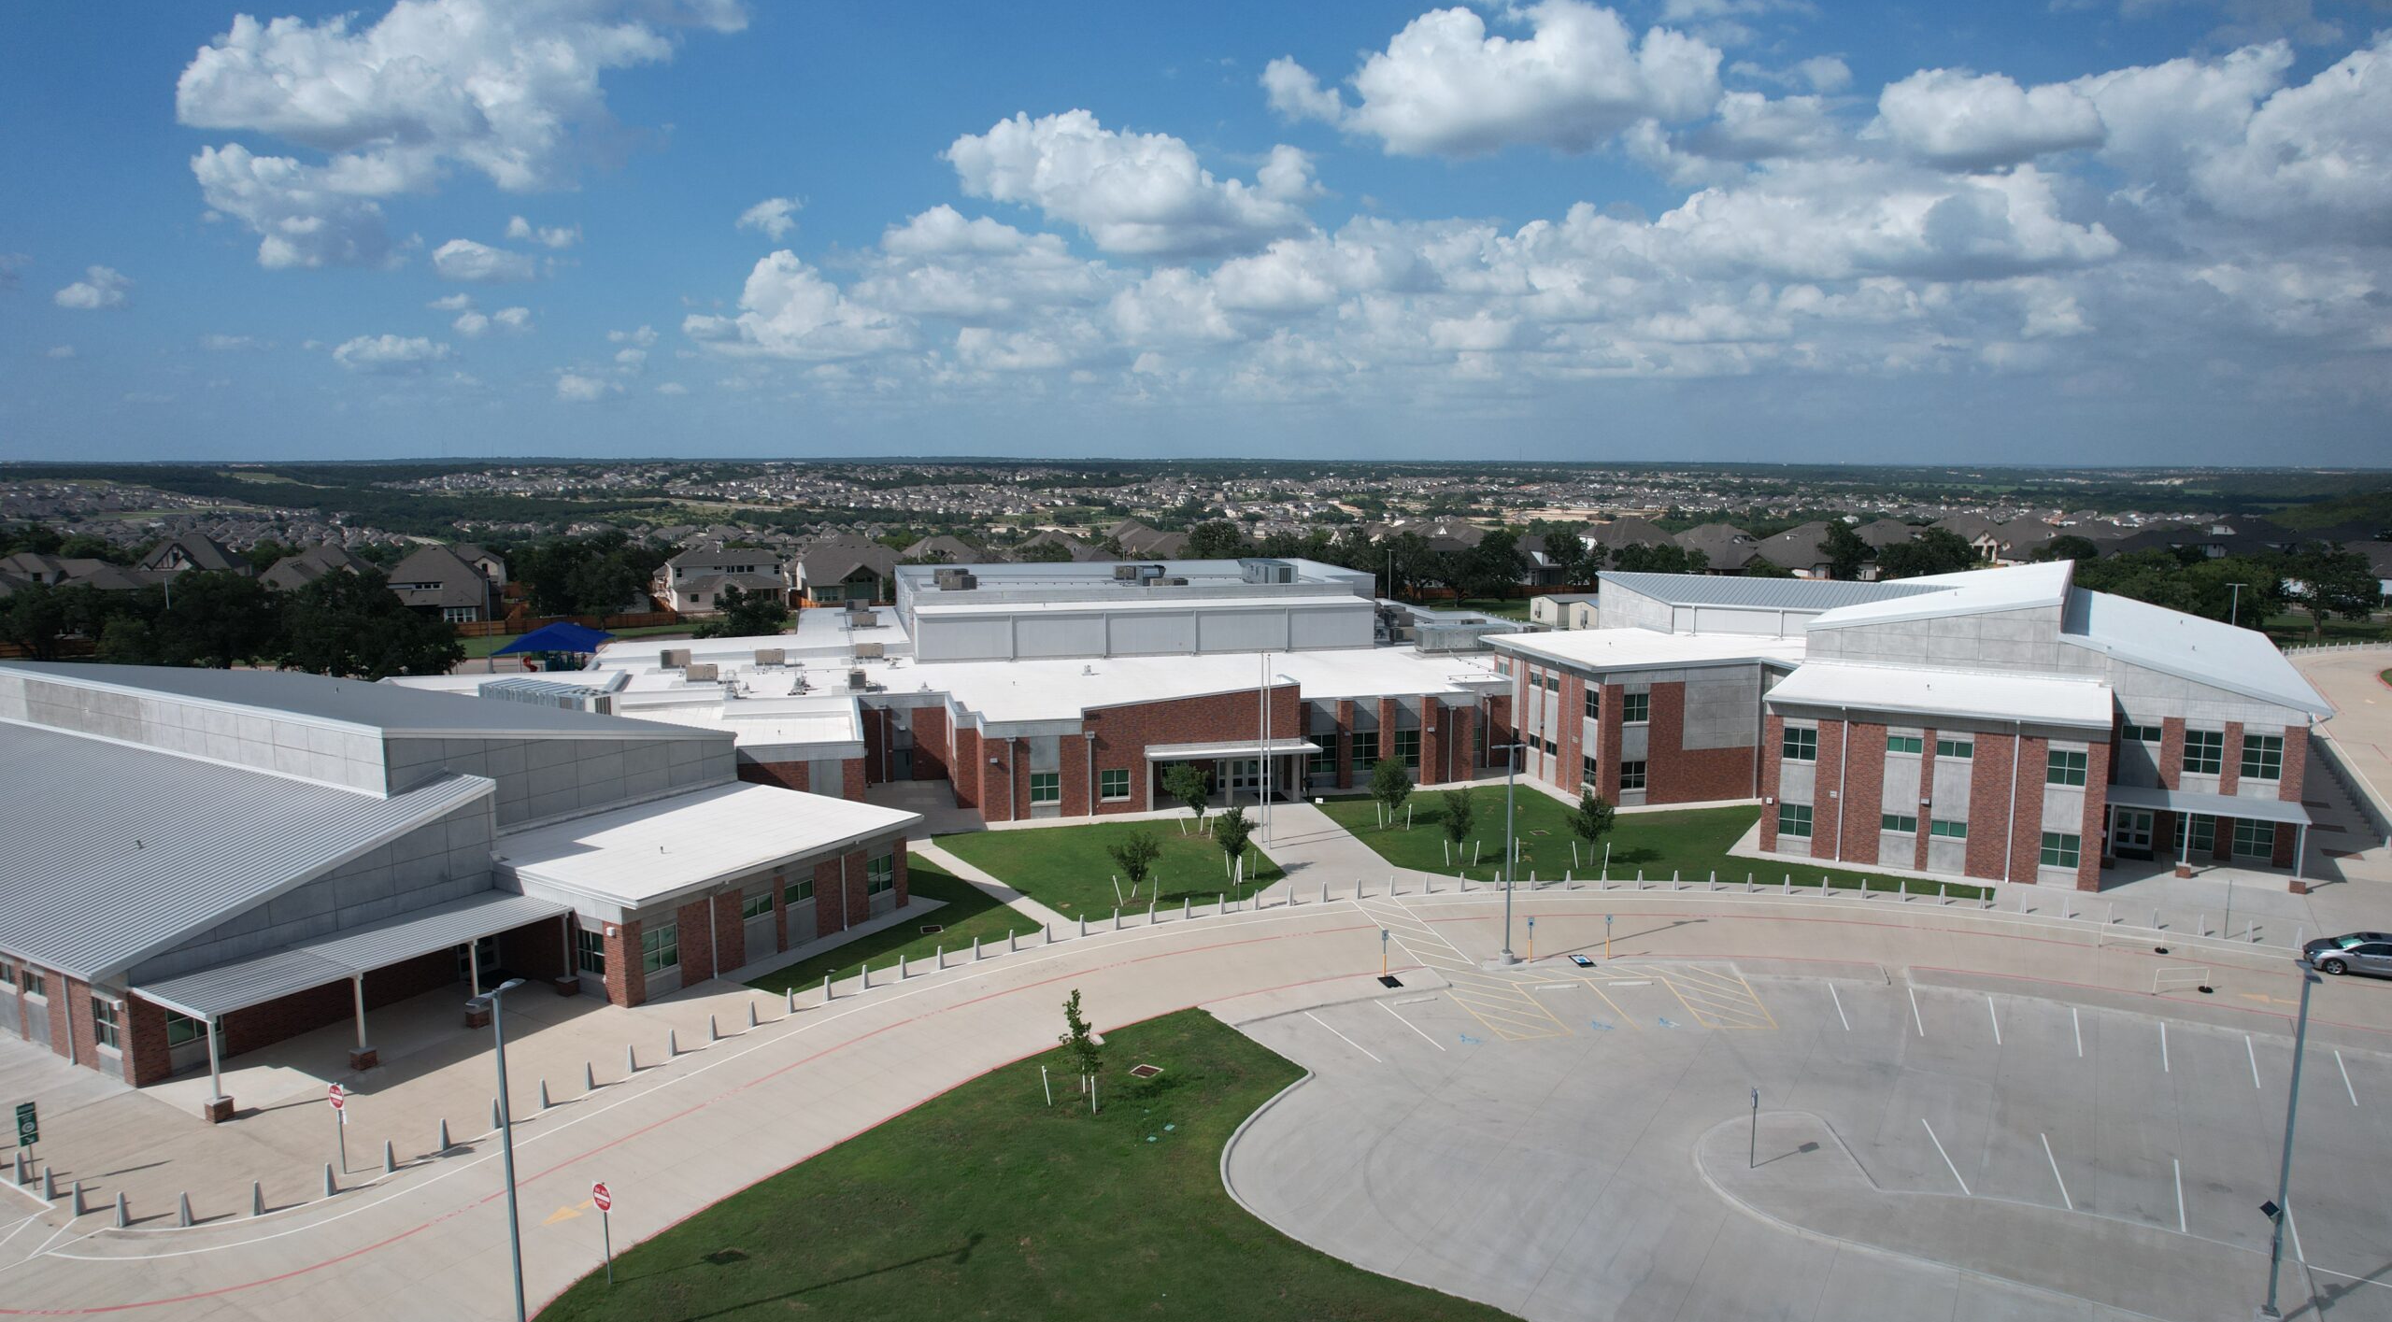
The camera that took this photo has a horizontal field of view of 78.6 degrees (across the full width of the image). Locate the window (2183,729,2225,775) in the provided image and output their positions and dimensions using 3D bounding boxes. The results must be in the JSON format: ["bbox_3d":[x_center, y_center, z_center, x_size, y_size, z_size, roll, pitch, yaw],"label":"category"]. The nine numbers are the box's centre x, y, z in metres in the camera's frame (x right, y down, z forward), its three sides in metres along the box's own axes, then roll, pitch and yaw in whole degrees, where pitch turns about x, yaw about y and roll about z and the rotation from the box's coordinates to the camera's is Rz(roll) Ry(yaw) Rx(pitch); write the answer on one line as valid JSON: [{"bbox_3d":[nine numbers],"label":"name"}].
[{"bbox_3d":[56.217,5.144,81.590,1.788,2.404,0.160,5,9,32],"label":"window"}]

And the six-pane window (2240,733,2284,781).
[{"bbox_3d":[58.184,5.291,79.732,1.800,2.400,0.150,4,9,27],"label":"six-pane window"}]

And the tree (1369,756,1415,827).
[{"bbox_3d":[12.043,7.970,90.145,2.766,4.388,2.711,0,8,0],"label":"tree"}]

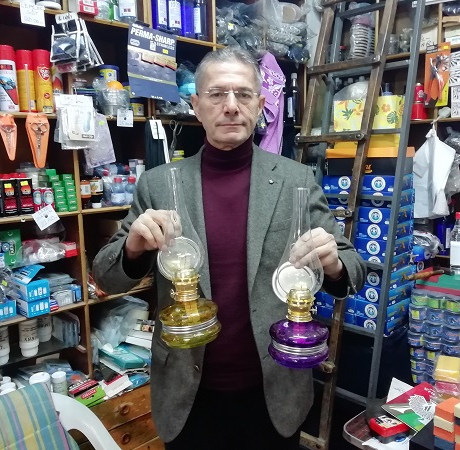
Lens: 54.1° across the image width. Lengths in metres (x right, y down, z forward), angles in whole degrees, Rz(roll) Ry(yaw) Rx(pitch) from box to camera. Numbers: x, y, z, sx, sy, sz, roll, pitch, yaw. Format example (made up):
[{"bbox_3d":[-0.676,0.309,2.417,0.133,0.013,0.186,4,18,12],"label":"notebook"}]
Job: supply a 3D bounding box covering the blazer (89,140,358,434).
[{"bbox_3d":[-0.004,0.193,1.140,0.650,0.780,0.360,-1,8,0],"label":"blazer"}]

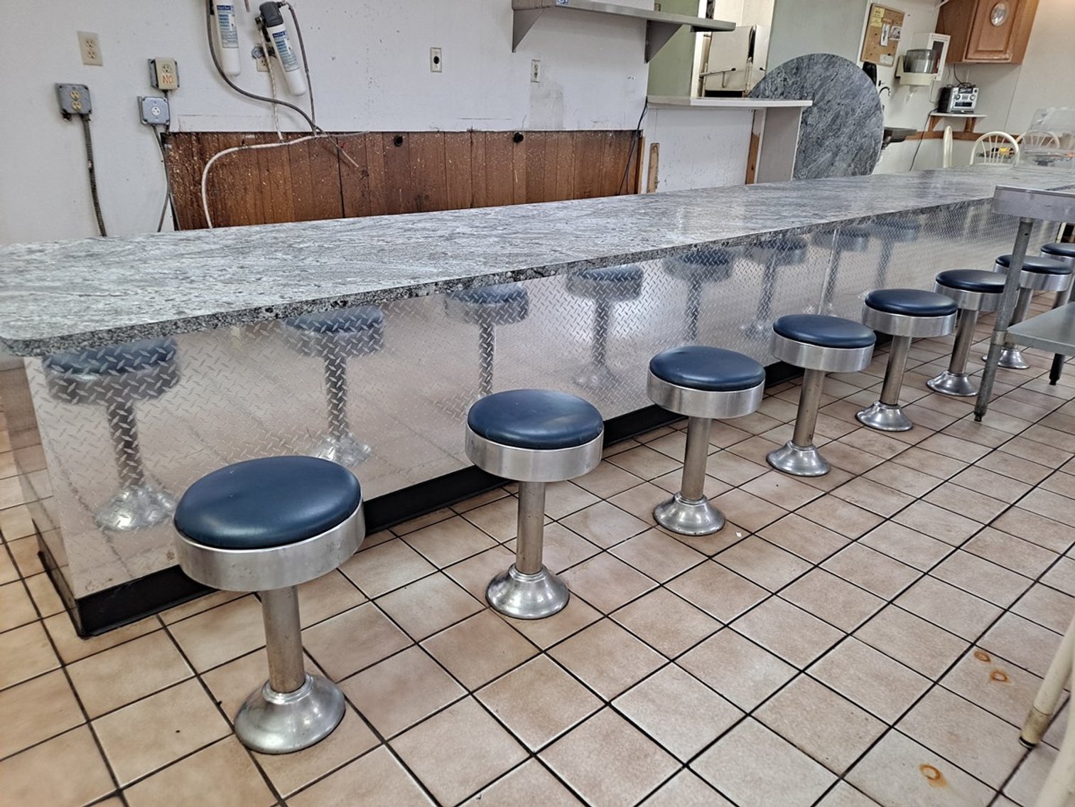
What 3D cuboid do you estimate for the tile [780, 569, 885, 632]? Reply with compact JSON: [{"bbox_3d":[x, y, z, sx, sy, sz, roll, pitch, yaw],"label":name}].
[{"bbox_3d":[0.777,0.516,2.044,0.201,0.010,0.201,-16,29,-38],"label":"tile"}]

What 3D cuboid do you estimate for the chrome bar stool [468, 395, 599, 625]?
[{"bbox_3d":[-0.014,0.247,1.868,0.320,0.503,0.320,2,22,-1],"label":"chrome bar stool"}]

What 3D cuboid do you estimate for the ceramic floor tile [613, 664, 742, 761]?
[{"bbox_3d":[0.300,0.657,1.654,0.201,0.010,0.201,-16,29,-38],"label":"ceramic floor tile"}]

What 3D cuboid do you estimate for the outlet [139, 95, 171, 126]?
[{"bbox_3d":[-1.575,-1.201,3.194,0.102,0.102,0.048,-16,28,-38],"label":"outlet"}]

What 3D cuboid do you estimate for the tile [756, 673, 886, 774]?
[{"bbox_3d":[0.580,0.654,1.595,0.199,0.009,0.199,-16,28,-38],"label":"tile"}]

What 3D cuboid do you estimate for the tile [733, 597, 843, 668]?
[{"bbox_3d":[0.609,0.556,1.889,0.200,0.010,0.200,-16,29,-39],"label":"tile"}]

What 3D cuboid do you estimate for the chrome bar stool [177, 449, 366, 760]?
[{"bbox_3d":[-0.498,0.392,1.511,0.331,0.535,0.331,-16,29,-38],"label":"chrome bar stool"}]

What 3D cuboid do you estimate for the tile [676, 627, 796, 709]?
[{"bbox_3d":[0.447,0.595,1.741,0.197,0.010,0.197,-16,28,-38],"label":"tile"}]

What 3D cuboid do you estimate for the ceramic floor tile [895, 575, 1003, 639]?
[{"bbox_3d":[1.047,0.522,1.979,0.197,0.010,0.197,-16,28,-38],"label":"ceramic floor tile"}]

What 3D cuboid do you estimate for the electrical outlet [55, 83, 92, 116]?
[{"bbox_3d":[-1.788,-1.173,2.995,0.102,0.102,0.050,-16,29,-38],"label":"electrical outlet"}]

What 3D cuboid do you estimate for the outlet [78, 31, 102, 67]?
[{"bbox_3d":[-1.719,-1.363,2.986,0.070,0.114,0.010,-16,29,-39],"label":"outlet"}]

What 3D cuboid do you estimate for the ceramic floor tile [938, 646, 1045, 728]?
[{"bbox_3d":[1.026,0.630,1.708,0.197,0.010,0.197,-16,28,-38],"label":"ceramic floor tile"}]

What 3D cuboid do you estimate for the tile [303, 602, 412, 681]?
[{"bbox_3d":[-0.421,0.548,1.794,0.200,0.010,0.200,-16,29,-39],"label":"tile"}]

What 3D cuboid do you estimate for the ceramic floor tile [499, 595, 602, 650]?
[{"bbox_3d":[0.024,0.512,1.895,0.199,0.009,0.199,-16,28,-38],"label":"ceramic floor tile"}]

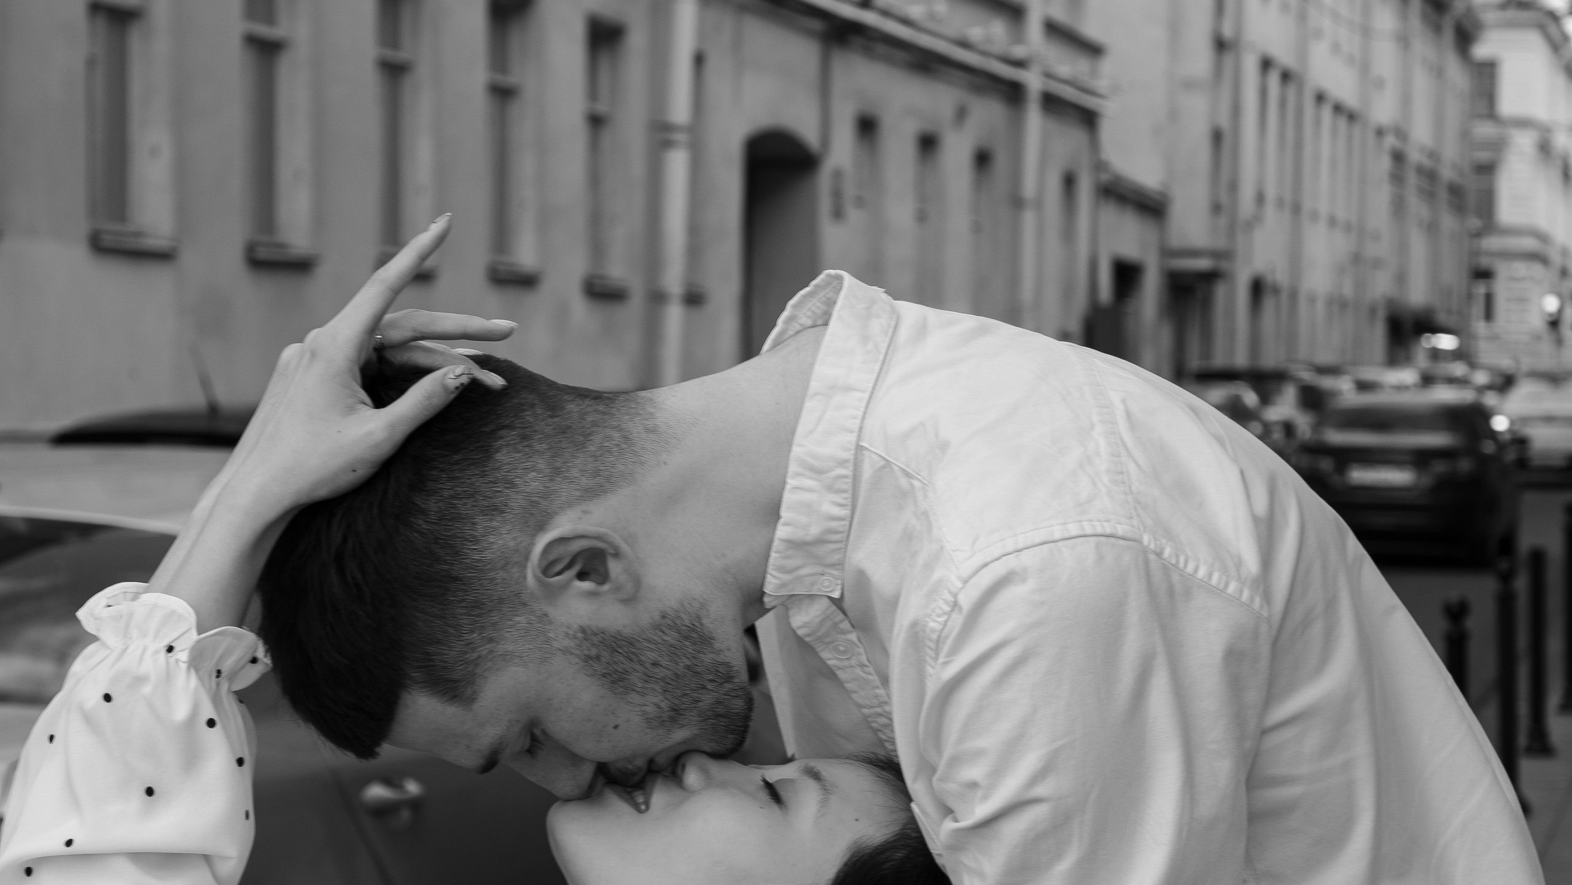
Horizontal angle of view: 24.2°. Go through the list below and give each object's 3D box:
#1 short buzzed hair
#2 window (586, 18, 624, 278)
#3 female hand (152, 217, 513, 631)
[{"bbox_3d":[-0.176,0.057,1.920,0.197,0.206,0.165,7,5,-1],"label":"short buzzed hair"},{"bbox_3d":[-1.492,-2.335,29.236,0.170,2.100,0.980,1,1,15],"label":"window"},{"bbox_3d":[-0.231,-0.008,1.880,0.100,0.240,0.090,34,-6,14],"label":"female hand"}]

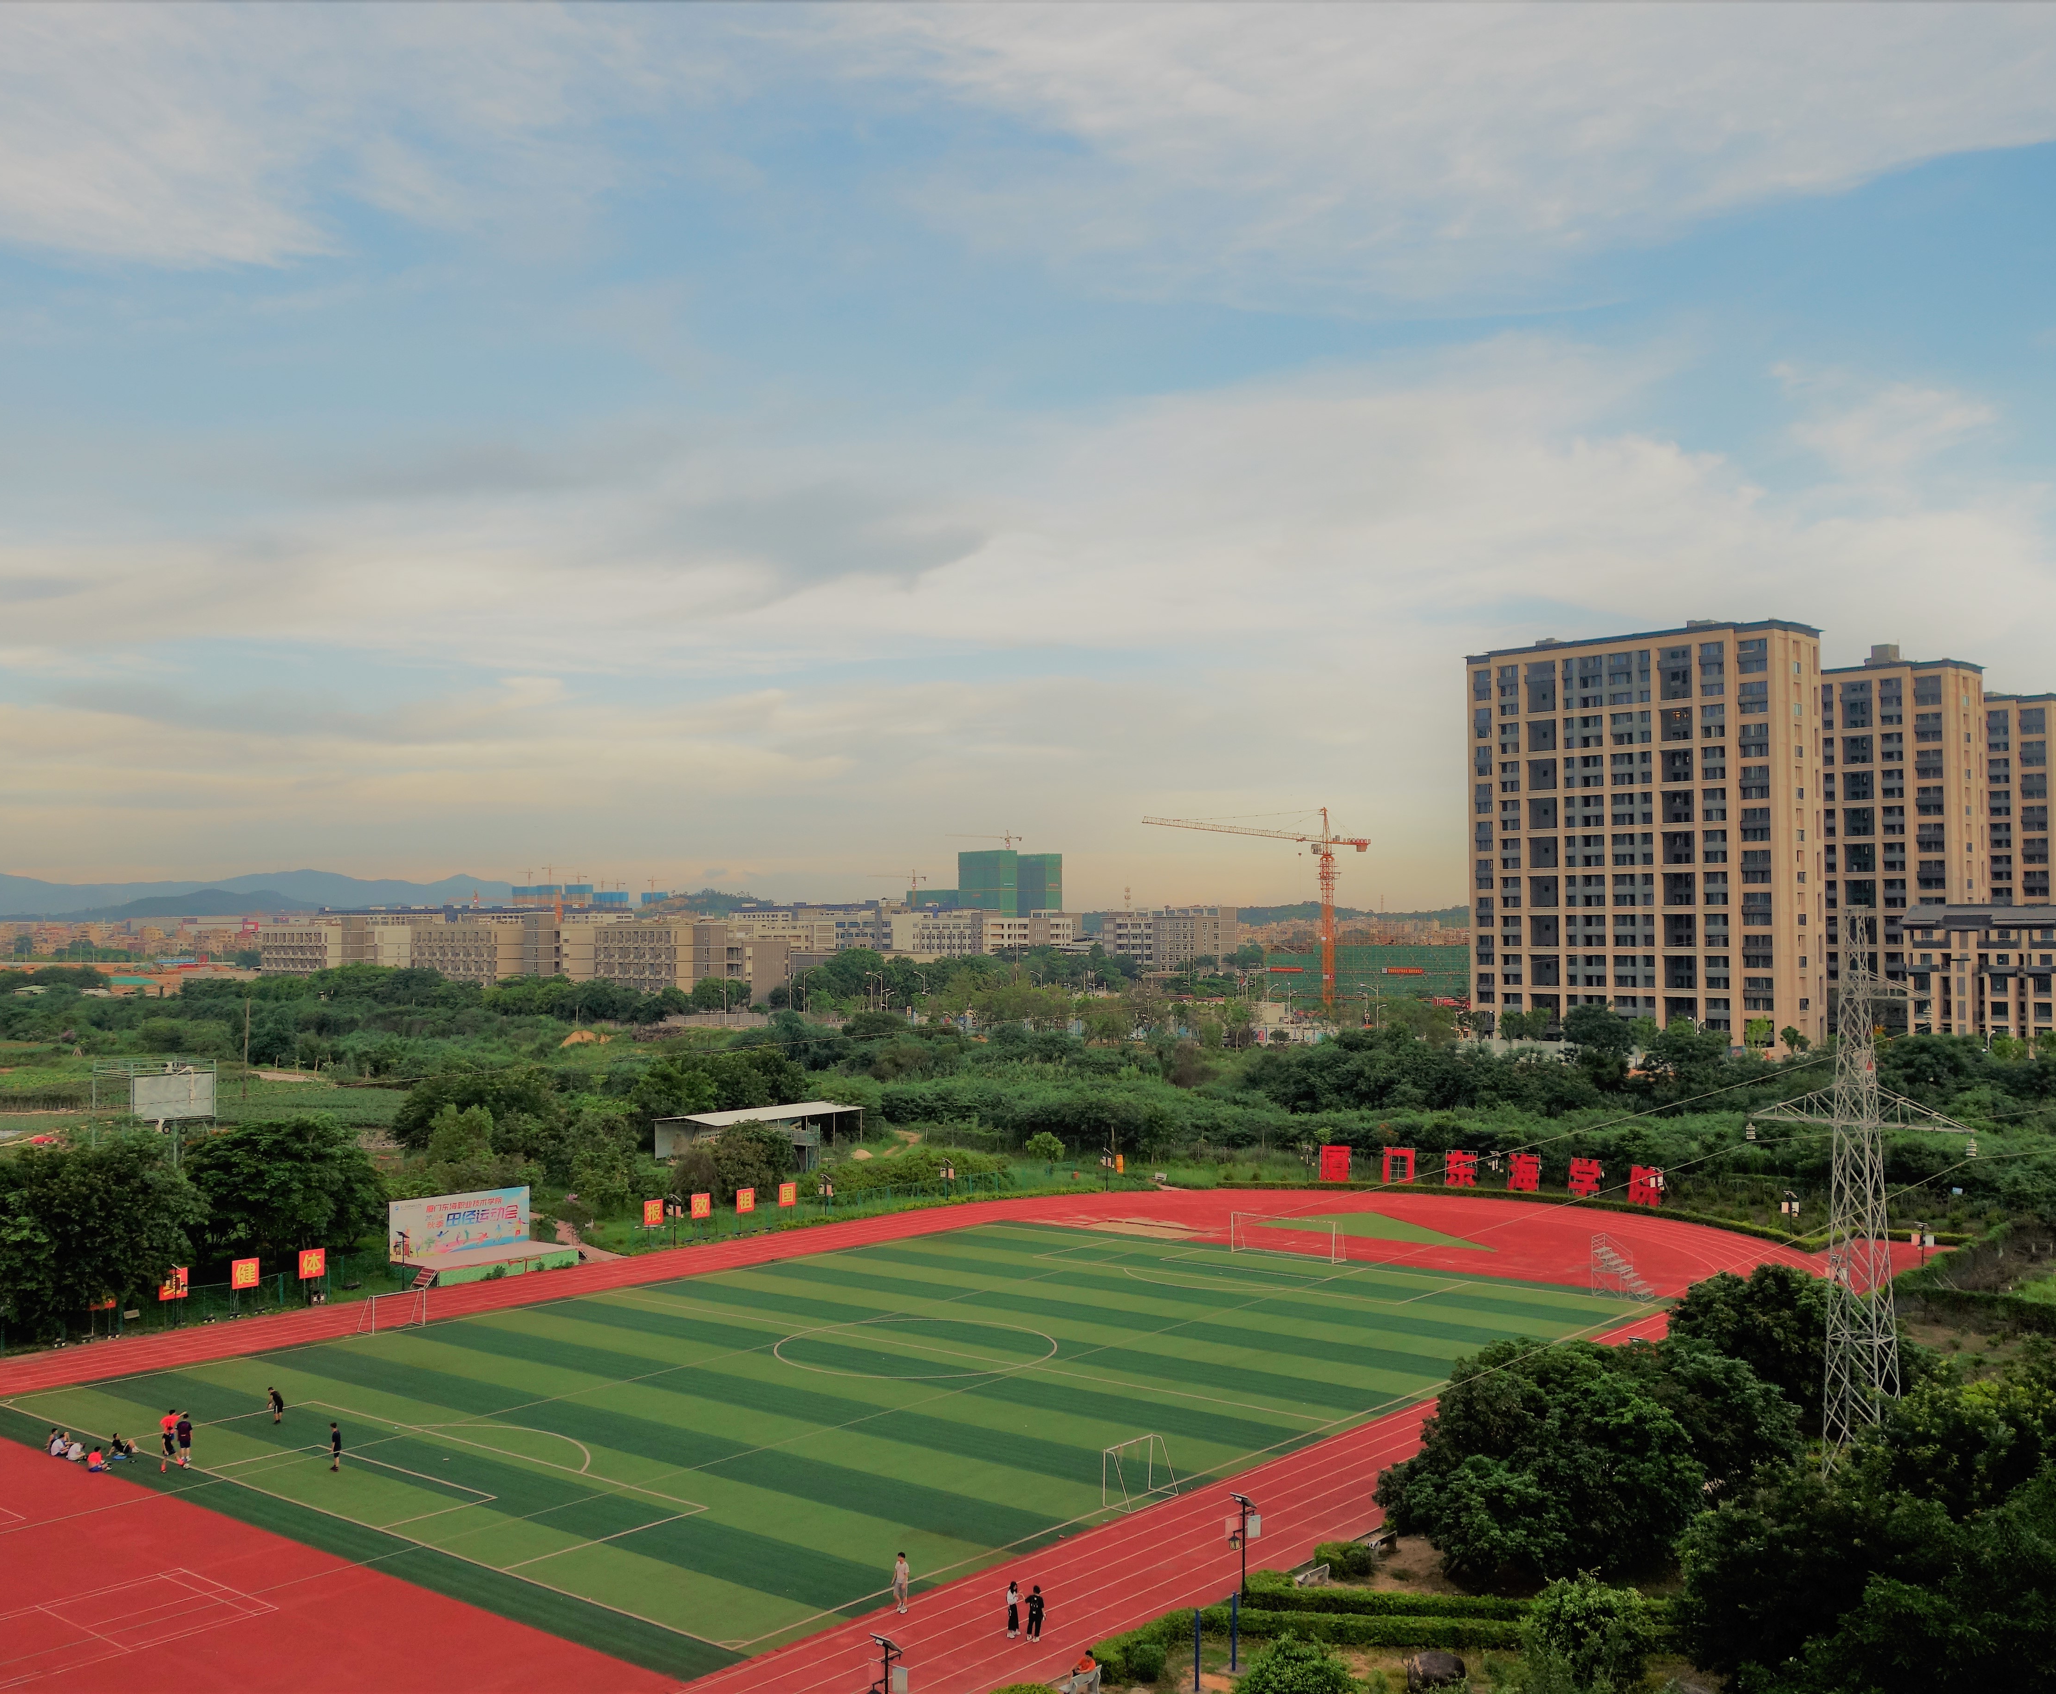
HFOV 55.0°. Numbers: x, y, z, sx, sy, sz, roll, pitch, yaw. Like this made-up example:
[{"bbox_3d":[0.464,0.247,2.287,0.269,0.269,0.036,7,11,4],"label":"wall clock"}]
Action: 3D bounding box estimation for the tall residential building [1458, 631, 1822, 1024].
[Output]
[{"bbox_3d":[93.145,0.166,303.366,16.000,61.500,50.600,2,-4,-42],"label":"tall residential building"}]

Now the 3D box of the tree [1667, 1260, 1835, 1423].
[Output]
[{"bbox_3d":[29.149,20.263,79.164,7.400,7.200,7.200,-1,-3,20],"label":"tree"}]

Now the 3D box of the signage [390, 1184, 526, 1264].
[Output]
[{"bbox_3d":[-35.331,23.517,123.544,0.300,3.550,10.200,-2,-3,40],"label":"signage"}]

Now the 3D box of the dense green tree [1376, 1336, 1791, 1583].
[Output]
[{"bbox_3d":[18.310,19.690,65.664,12.900,7.200,11.000,-1,-3,16],"label":"dense green tree"}]

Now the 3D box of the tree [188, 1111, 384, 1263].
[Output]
[{"bbox_3d":[-42.416,20.706,113.228,11.500,10.000,10.500,1,-3,-22],"label":"tree"}]

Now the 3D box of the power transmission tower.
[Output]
[{"bbox_3d":[27.332,12.616,64.984,2.200,21.200,7.300,2,-3,-37],"label":"power transmission tower"}]

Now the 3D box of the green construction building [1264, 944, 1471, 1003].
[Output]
[{"bbox_3d":[85.969,31.039,472.349,19.000,15.300,66.000,2,-3,-38],"label":"green construction building"}]

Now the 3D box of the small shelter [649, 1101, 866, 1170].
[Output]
[{"bbox_3d":[-25.208,27.006,189.096,9.200,4.200,20.500,-2,-3,38],"label":"small shelter"}]

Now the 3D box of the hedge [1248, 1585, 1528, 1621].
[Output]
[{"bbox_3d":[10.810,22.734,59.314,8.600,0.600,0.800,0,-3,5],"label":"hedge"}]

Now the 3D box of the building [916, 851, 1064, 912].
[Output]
[{"bbox_3d":[-25.159,41.767,1331.803,45.000,79.000,98.000,2,-3,-37],"label":"building"}]

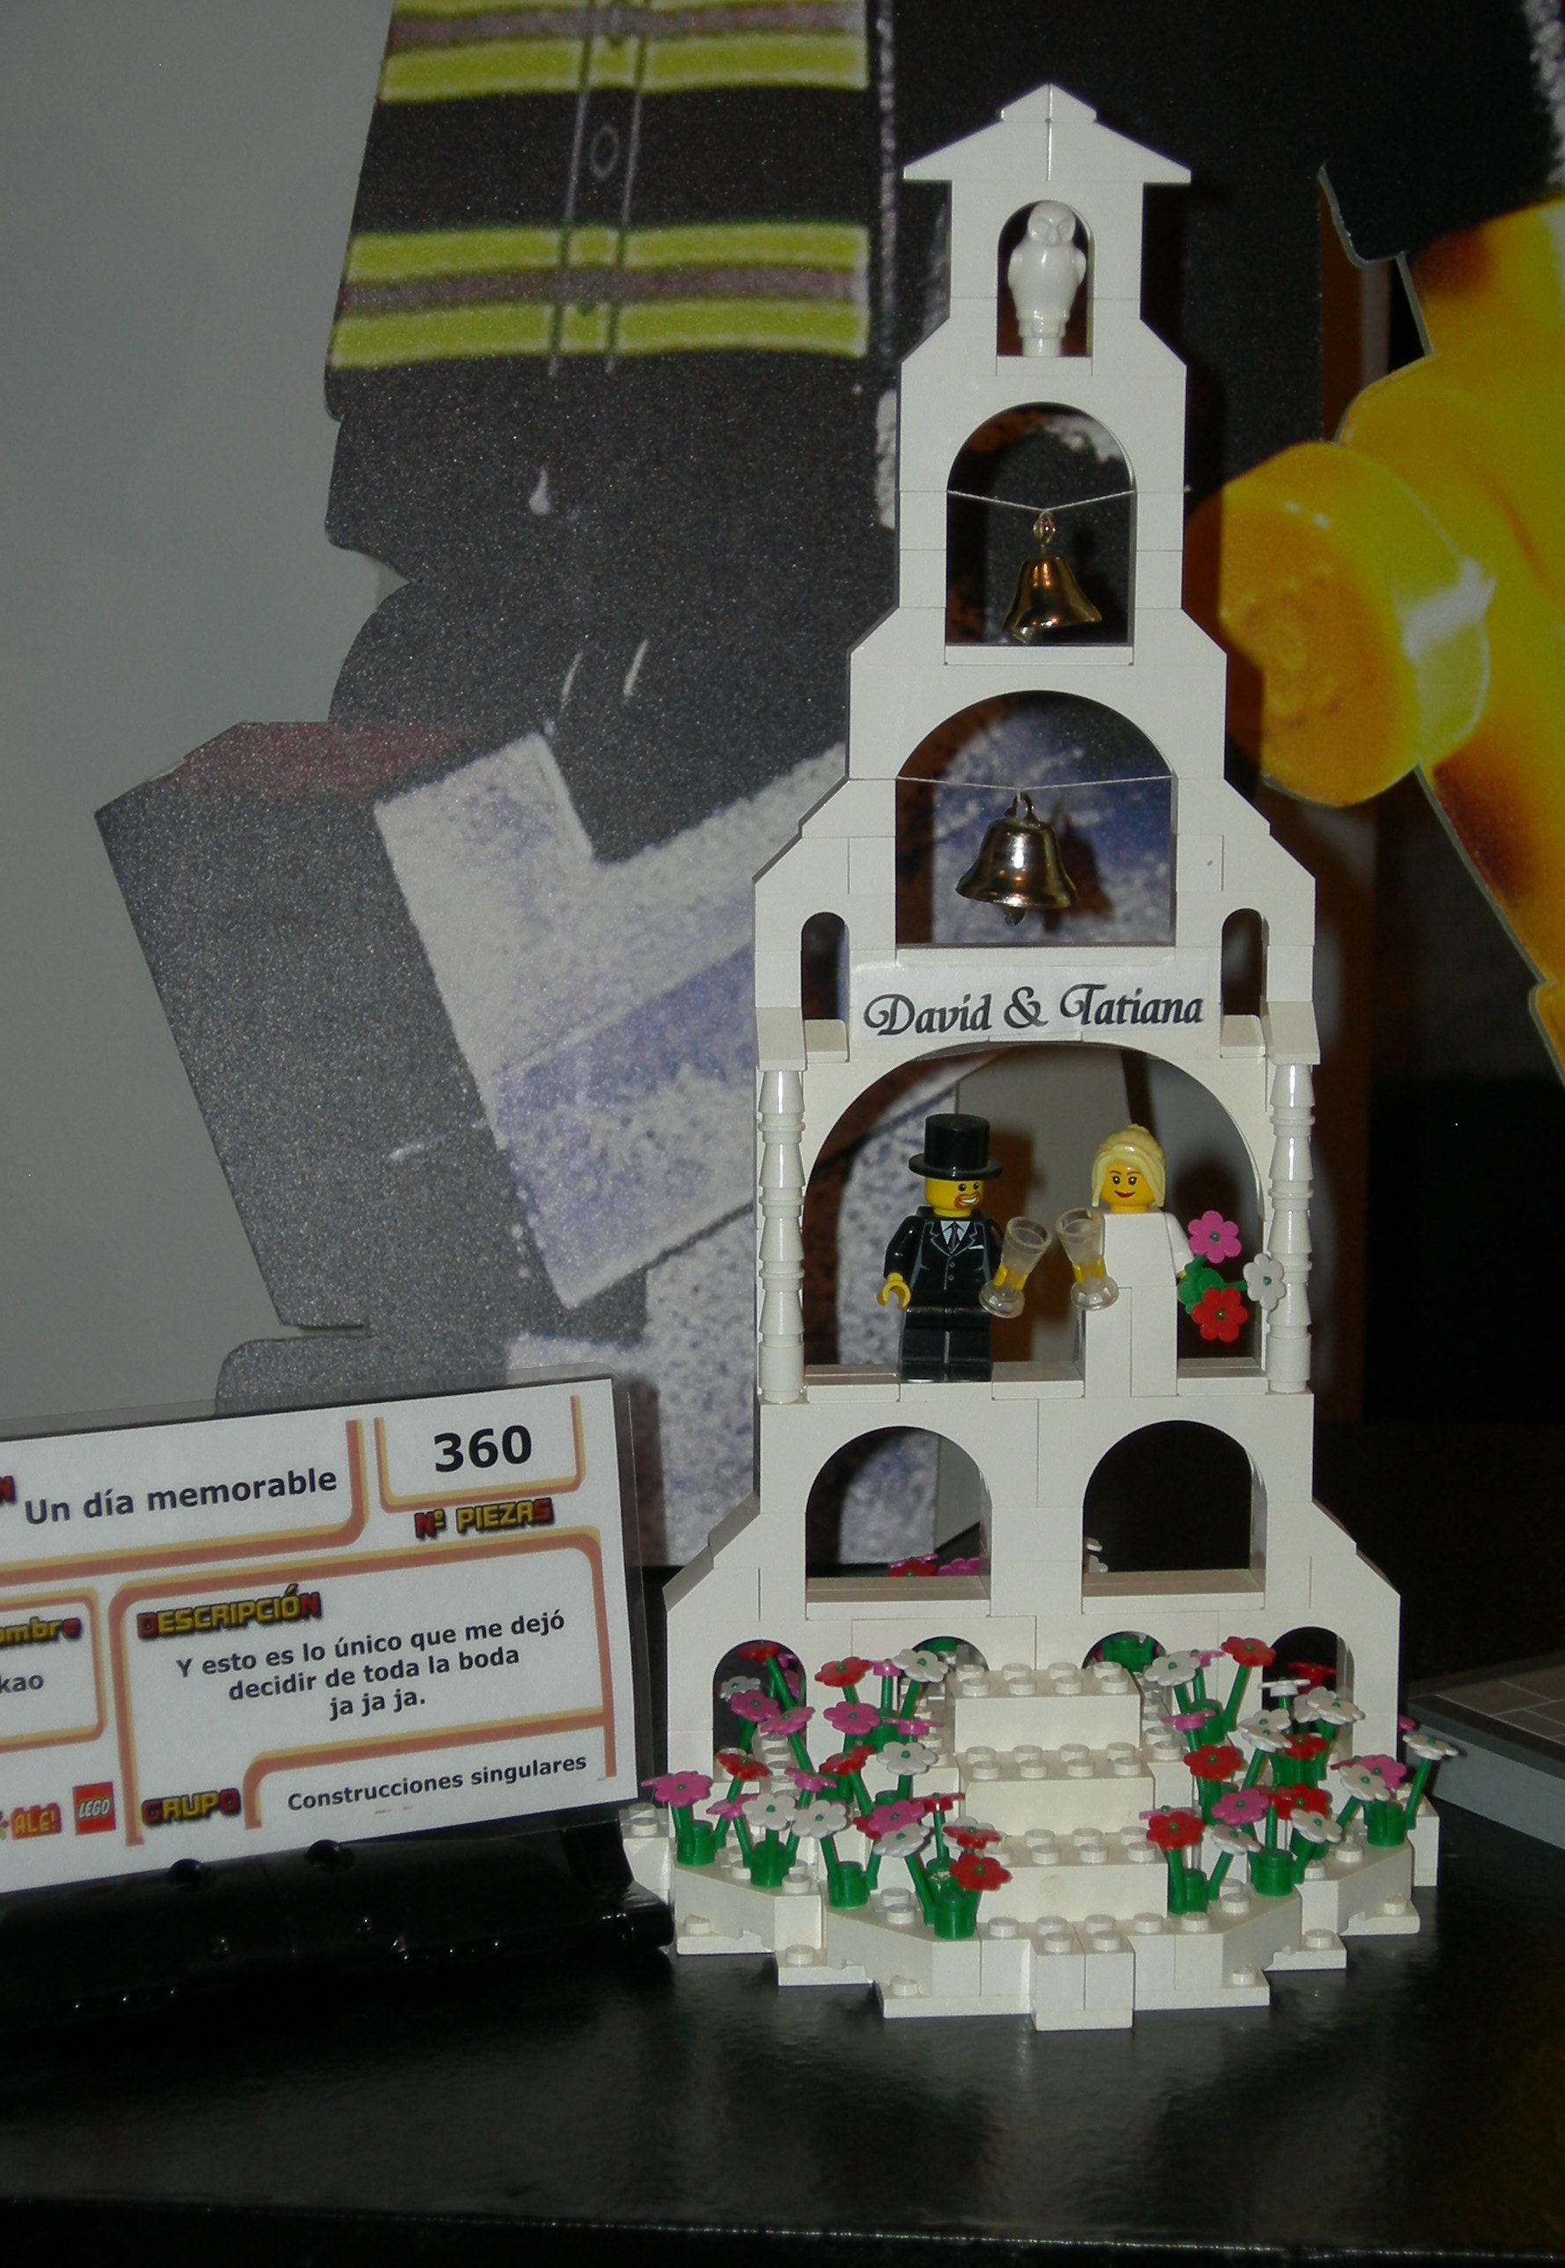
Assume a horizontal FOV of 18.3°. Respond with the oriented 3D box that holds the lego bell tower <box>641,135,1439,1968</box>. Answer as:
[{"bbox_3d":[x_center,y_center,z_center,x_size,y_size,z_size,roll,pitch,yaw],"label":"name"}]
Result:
[{"bbox_3d":[0.043,-0.020,0.830,0.144,0.310,0.144,-1,11,-4],"label":"lego bell tower"}]

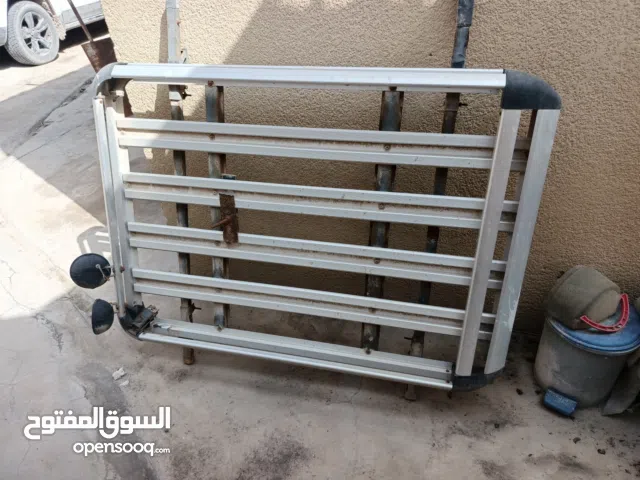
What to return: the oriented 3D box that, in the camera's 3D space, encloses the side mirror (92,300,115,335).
[{"bbox_3d":[-0.925,0.331,1.837,0.066,0.153,0.153,0,33,-13],"label":"side mirror"}]

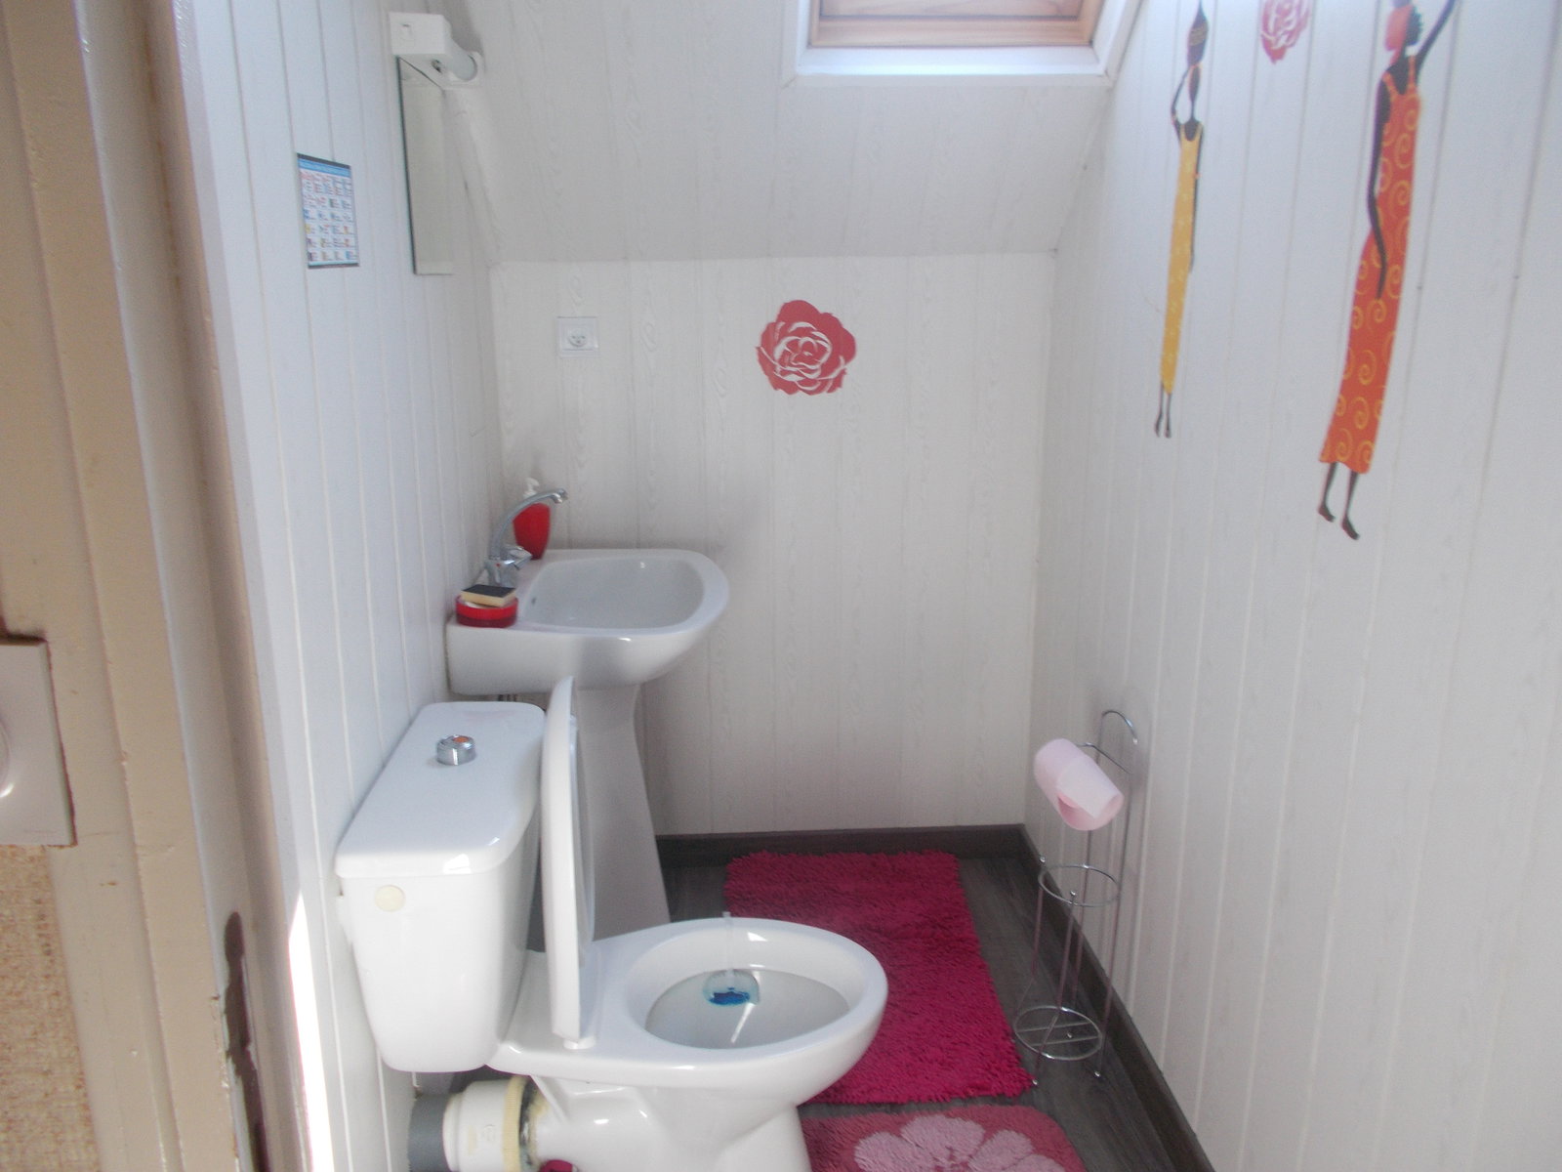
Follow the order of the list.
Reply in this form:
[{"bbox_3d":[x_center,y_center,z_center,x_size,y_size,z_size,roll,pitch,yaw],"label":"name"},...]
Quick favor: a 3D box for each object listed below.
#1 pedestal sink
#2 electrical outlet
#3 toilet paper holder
[{"bbox_3d":[-0.336,0.387,2.278,0.467,0.806,0.584,-1,16,-4],"label":"pedestal sink"},{"bbox_3d":[-0.419,-0.513,2.422,0.081,0.081,0.015,-1,16,-4],"label":"electrical outlet"},{"bbox_3d":[0.495,0.531,2.020,0.153,0.675,0.168,-1,16,-4],"label":"toilet paper holder"}]

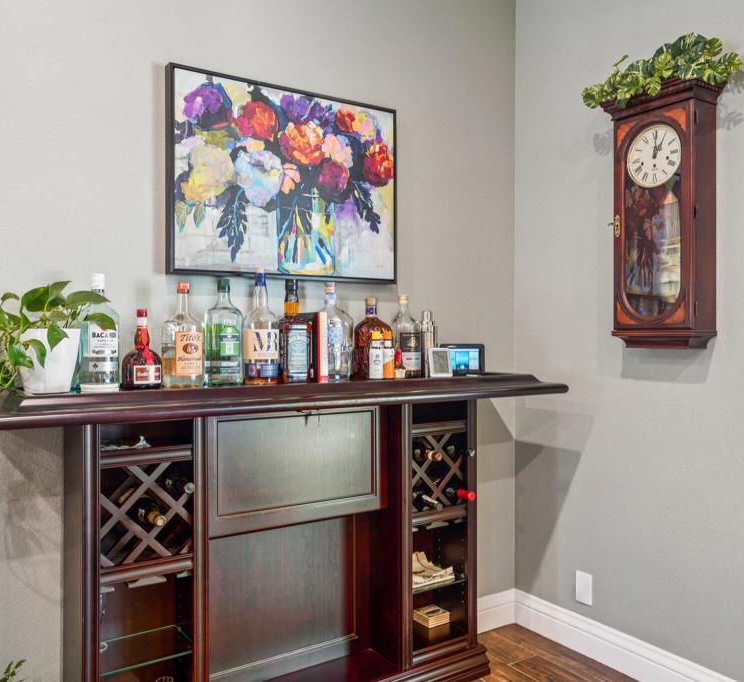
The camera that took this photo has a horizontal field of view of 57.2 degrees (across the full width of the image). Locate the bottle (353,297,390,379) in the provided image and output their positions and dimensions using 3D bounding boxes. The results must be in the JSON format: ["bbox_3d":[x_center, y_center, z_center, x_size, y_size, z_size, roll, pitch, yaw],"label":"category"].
[{"bbox_3d":[0.002,-0.013,2.286,0.123,0.278,0.106,0,0,-34],"label":"bottle"}]

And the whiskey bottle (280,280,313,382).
[{"bbox_3d":[-0.235,-0.029,2.120,0.100,0.319,0.098,0,0,-19],"label":"whiskey bottle"}]

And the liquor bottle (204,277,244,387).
[{"bbox_3d":[-0.435,-0.025,2.016,0.109,0.312,0.107,0,0,-29],"label":"liquor bottle"}]

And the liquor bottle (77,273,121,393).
[{"bbox_3d":[-0.720,-0.022,1.805,0.101,0.310,0.101,0,0,-34],"label":"liquor bottle"}]

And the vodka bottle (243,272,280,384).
[{"bbox_3d":[-0.332,-0.041,2.057,0.112,0.337,0.112,0,0,0],"label":"vodka bottle"}]

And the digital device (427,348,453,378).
[{"bbox_3d":[0.234,0.079,2.371,0.087,0.100,0.026,0,-8,-27],"label":"digital device"}]

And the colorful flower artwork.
[{"bbox_3d":[-0.268,-0.520,2.284,0.832,0.631,0.049,0,0,-34],"label":"colorful flower artwork"}]

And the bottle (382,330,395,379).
[{"bbox_3d":[0.055,0.046,2.305,0.046,0.160,0.046,0,0,0],"label":"bottle"}]

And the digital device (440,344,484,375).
[{"bbox_3d":[0.336,0.073,2.535,0.193,0.112,0.055,0,0,-25],"label":"digital device"}]

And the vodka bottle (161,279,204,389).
[{"bbox_3d":[-0.535,-0.017,1.935,0.112,0.297,0.112,0,0,-34],"label":"vodka bottle"}]

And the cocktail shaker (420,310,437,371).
[{"bbox_3d":[0.195,0.013,2.355,0.069,0.232,0.069,0,0,0],"label":"cocktail shaker"}]

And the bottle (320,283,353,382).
[{"bbox_3d":[-0.129,-0.030,2.150,0.113,0.314,0.103,0,0,-34],"label":"bottle"}]

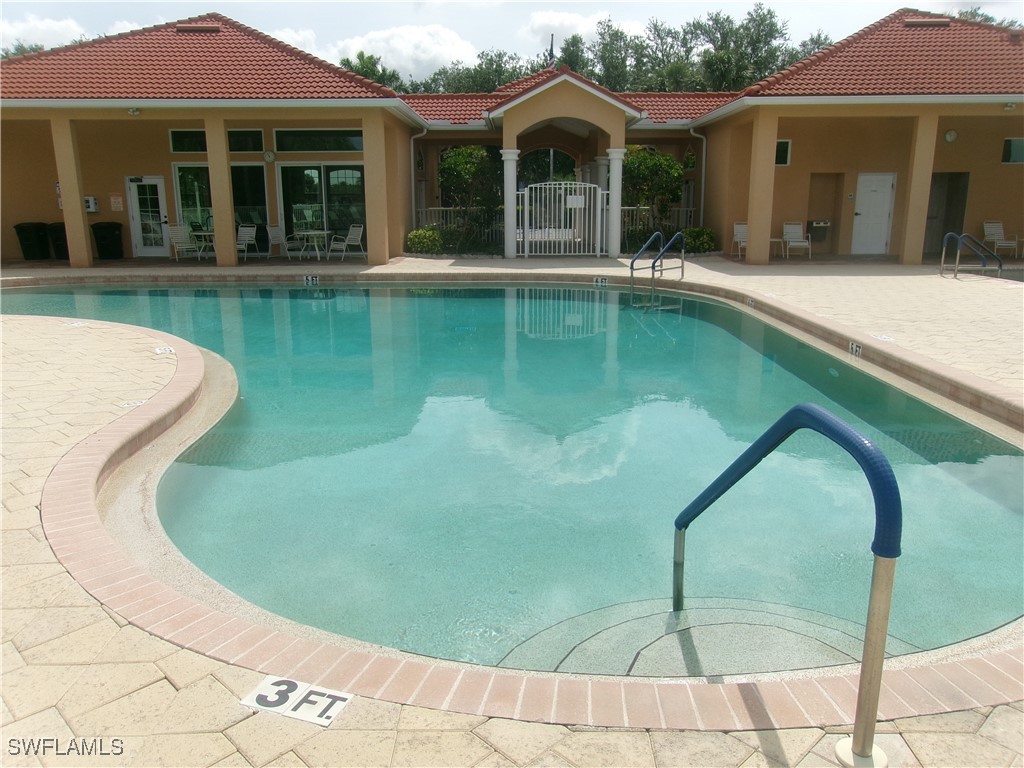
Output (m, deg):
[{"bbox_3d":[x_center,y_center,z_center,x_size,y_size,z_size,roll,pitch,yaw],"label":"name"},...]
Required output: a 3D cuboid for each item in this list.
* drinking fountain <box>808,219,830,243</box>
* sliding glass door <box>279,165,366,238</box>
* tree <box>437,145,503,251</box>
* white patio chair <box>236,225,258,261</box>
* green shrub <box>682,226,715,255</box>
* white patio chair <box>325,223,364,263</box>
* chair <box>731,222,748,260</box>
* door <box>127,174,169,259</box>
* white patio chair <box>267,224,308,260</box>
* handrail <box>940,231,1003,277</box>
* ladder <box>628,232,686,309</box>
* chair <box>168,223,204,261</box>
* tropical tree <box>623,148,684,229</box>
[{"bbox_3d":[8.226,-4.095,21.386,0.480,0.500,0.450,0,13,0],"label":"drinking fountain"},{"bbox_3d":[-5.087,-4.664,21.496,2.350,2.400,0.140,-1,13,-3],"label":"sliding glass door"},{"bbox_3d":[-1.183,-5.183,22.510,1.850,2.920,1.700,0,13,0],"label":"tree"},{"bbox_3d":[-6.804,-3.578,20.206,0.600,0.880,0.660,4,14,19],"label":"white patio chair"},{"bbox_3d":[4.935,-3.873,21.331,0.920,0.740,0.900,0,13,0],"label":"green shrub"},{"bbox_3d":[-4.189,-3.579,20.157,0.660,0.880,0.600,-12,17,-41],"label":"white patio chair"},{"bbox_3d":[5.787,-3.516,19.495,0.600,0.870,0.680,0,13,0],"label":"chair"},{"bbox_3d":[-9.706,-4.430,21.289,1.000,2.080,0.120,-1,13,-3],"label":"door"},{"bbox_3d":[-5.679,-3.583,20.206,0.660,0.880,0.600,8,15,31],"label":"white patio chair"},{"bbox_3d":[8.471,-2.361,14.653,0.880,0.830,0.450,0,13,0],"label":"handrail"},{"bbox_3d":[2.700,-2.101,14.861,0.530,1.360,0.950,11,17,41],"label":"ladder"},{"bbox_3d":[-8.234,-3.576,20.205,0.600,0.890,0.660,-11,17,-39],"label":"chair"},{"bbox_3d":[3.979,-5.271,22.495,1.750,2.550,1.600,0,13,0],"label":"tropical tree"}]

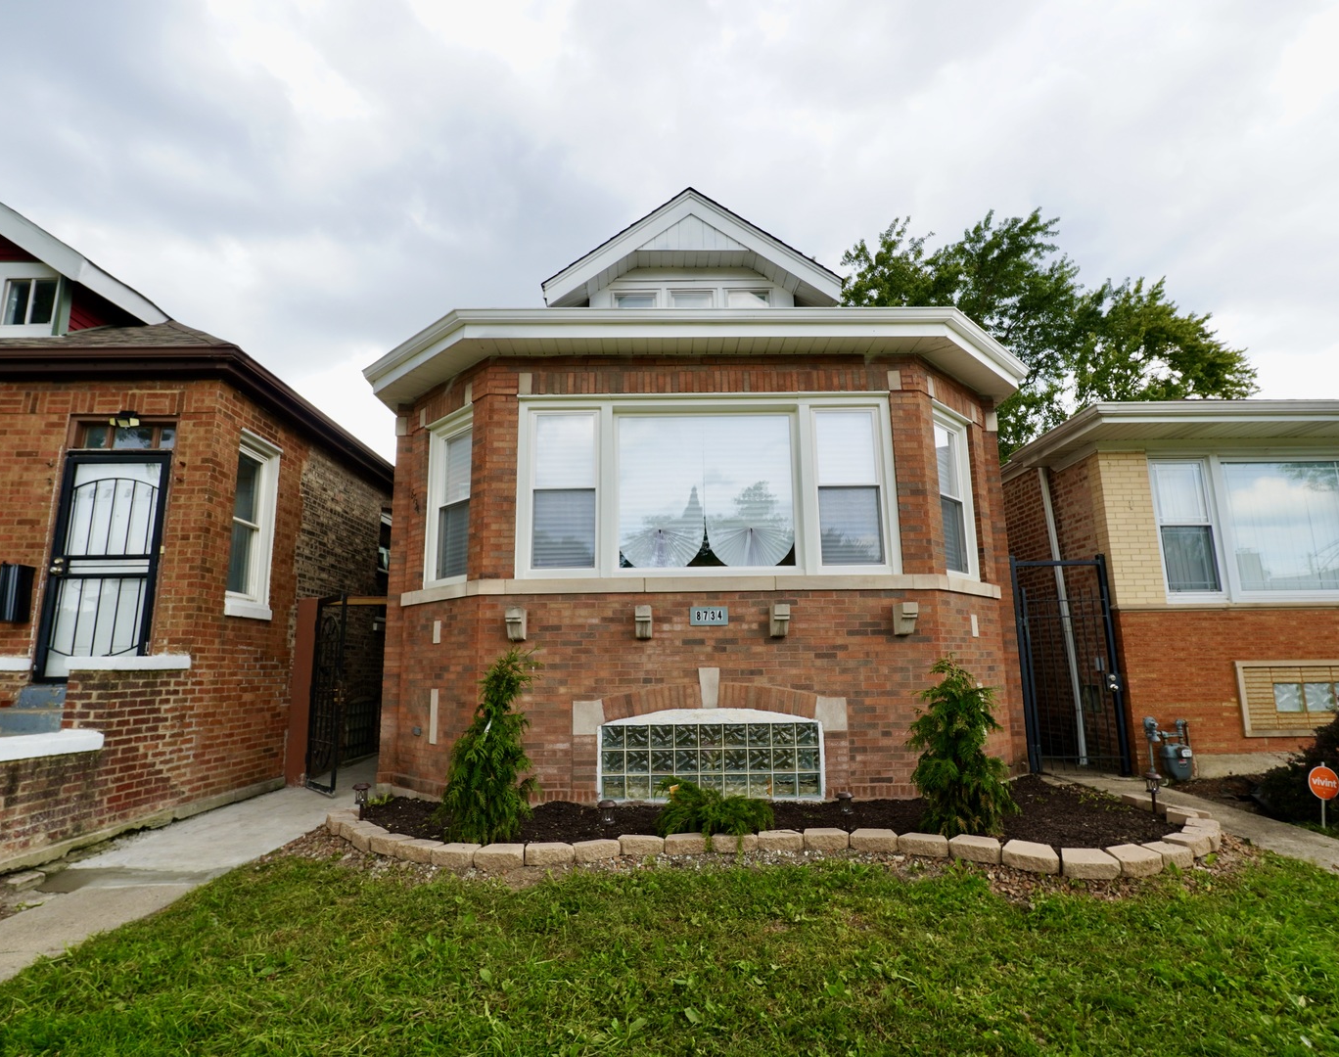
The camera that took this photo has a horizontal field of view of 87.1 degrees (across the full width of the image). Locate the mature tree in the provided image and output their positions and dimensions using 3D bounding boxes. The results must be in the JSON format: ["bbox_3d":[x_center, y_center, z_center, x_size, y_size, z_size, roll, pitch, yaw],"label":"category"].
[{"bbox_3d":[11.655,-2.636,21.085,12.500,15.200,11.000,-1,-11,-1],"label":"mature tree"}]

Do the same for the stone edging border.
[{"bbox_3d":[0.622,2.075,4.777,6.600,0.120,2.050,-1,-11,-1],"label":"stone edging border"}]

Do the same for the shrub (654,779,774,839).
[{"bbox_3d":[0.305,1.893,4.816,0.820,0.330,0.720,-1,-11,-1],"label":"shrub"}]

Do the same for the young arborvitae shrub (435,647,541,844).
[{"bbox_3d":[-1.267,1.465,4.920,0.680,1.240,0.660,-1,-11,-1],"label":"young arborvitae shrub"}]

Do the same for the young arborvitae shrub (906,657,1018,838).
[{"bbox_3d":[2.014,1.476,4.928,0.720,1.160,0.700,-1,-11,-1],"label":"young arborvitae shrub"}]

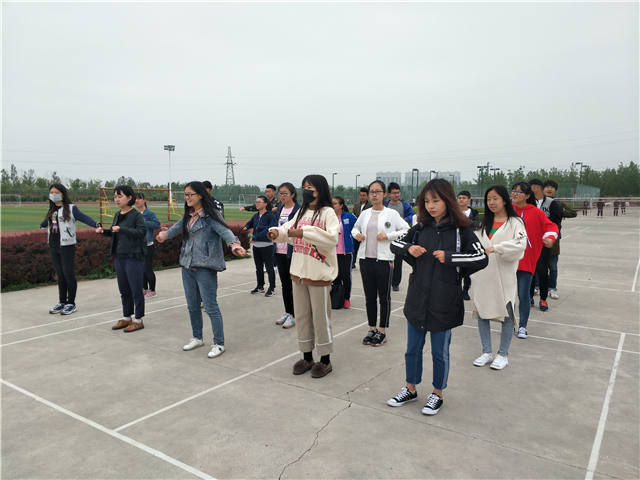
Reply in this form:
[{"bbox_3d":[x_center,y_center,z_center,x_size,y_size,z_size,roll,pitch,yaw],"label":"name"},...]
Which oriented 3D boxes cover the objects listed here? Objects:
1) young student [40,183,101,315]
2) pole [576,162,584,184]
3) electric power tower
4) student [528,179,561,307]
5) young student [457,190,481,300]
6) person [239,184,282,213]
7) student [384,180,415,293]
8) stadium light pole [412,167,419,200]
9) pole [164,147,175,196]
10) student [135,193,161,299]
[{"bbox_3d":[-3.307,0.122,5.999,0.980,1.695,0.420,2,5,23],"label":"young student"},{"bbox_3d":[43.602,-8.971,77.662,1.100,8.000,0.450,4,6,35],"label":"pole"},{"bbox_3d":[-53.201,-38.404,273.607,7.000,33.000,8.500,0,5,0],"label":"electric power tower"},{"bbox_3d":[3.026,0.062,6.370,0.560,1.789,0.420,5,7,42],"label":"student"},{"bbox_3d":[2.223,0.087,6.942,0.580,1.638,0.420,4,6,35],"label":"young student"},{"bbox_3d":[-1.097,-0.218,9.243,0.950,1.765,0.520,3,6,33],"label":"person"},{"bbox_3d":[1.282,-0.051,7.670,0.580,1.785,0.380,2,5,18],"label":"student"},{"bbox_3d":[19.228,-10.315,92.662,1.100,8.000,0.450,4,6,35],"label":"stadium light pole"},{"bbox_3d":[-44.346,-19.115,136.249,3.400,17.800,1.000,-3,6,-37],"label":"pole"},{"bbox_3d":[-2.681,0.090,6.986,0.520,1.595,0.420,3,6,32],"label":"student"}]

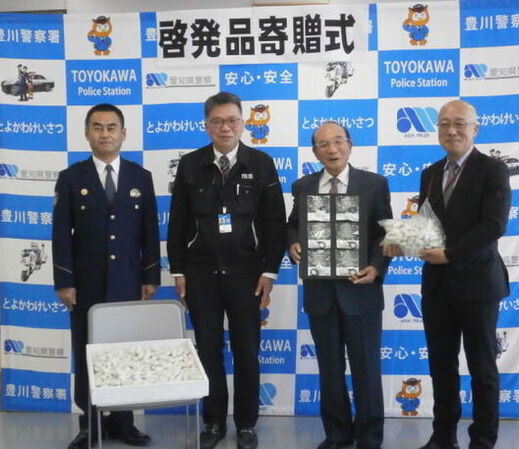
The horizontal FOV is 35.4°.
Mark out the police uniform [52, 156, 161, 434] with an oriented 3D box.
[{"bbox_3d":[-0.768,0.358,4.071,0.543,1.393,0.306,-1,5,-14],"label":"police uniform"}]

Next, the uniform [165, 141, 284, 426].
[{"bbox_3d":[-0.162,0.311,3.992,0.593,1.423,0.306,0,5,0],"label":"uniform"}]

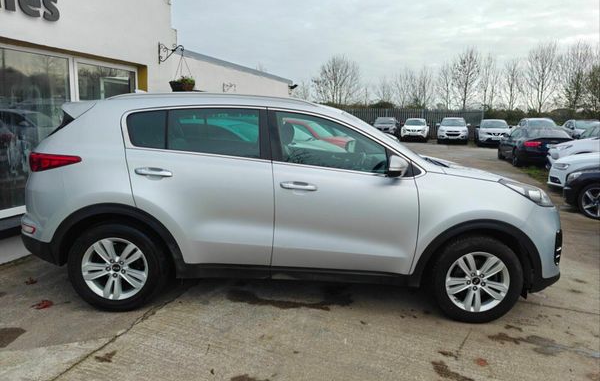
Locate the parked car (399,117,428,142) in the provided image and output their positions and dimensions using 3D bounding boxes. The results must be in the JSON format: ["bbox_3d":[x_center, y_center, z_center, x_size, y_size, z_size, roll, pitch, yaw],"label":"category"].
[{"bbox_3d":[7.955,-4.143,28.545,1.765,1.565,4.135,5,11,17],"label":"parked car"}]

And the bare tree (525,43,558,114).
[{"bbox_3d":[24.922,-10.043,42.683,3.410,10.000,3.410,6,11,16],"label":"bare tree"}]

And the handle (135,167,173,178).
[{"bbox_3d":[-1.019,-0.128,2.908,0.255,0.055,0.050,2,11,-1],"label":"handle"}]

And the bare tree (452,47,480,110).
[{"bbox_3d":[17.970,-10.429,44.682,2.940,9.440,2.940,6,11,16],"label":"bare tree"}]

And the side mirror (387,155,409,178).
[{"bbox_3d":[0.671,-0.167,2.877,0.130,0.150,0.210,2,11,-1],"label":"side mirror"}]

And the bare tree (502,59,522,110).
[{"bbox_3d":[22.911,-9.720,44.809,2.100,8.440,2.100,6,11,16],"label":"bare tree"}]

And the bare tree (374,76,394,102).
[{"bbox_3d":[11.139,-11.955,56.721,2.964,7.194,2.964,2,10,0],"label":"bare tree"}]

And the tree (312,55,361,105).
[{"bbox_3d":[4.241,-11.878,50.677,5.754,8.752,5.754,2,10,0],"label":"tree"}]

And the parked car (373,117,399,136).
[{"bbox_3d":[6.392,-4.647,30.930,1.830,1.620,4.400,5,11,16],"label":"parked car"}]

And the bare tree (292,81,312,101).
[{"bbox_3d":[0.277,-13.615,64.611,3.074,7.010,3.074,2,10,0],"label":"bare tree"}]

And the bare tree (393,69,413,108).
[{"bbox_3d":[13.177,-11.849,54.696,2.595,7.824,2.595,2,10,0],"label":"bare tree"}]

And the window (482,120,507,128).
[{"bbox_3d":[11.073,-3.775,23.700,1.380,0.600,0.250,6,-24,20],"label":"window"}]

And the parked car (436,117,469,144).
[{"bbox_3d":[10.160,-3.983,27.500,1.840,1.660,4.410,6,11,19],"label":"parked car"}]

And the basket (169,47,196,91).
[{"bbox_3d":[-1.720,-1.749,6.120,0.390,0.630,0.390,5,11,16],"label":"basket"}]

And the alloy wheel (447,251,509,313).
[{"bbox_3d":[1.320,0.666,3.167,0.470,0.470,0.180,2,11,-1],"label":"alloy wheel"}]

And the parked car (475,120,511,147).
[{"bbox_3d":[12.292,-3.705,26.500,1.820,1.600,4.380,6,11,19],"label":"parked car"}]

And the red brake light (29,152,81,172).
[{"bbox_3d":[-1.794,-0.203,3.040,0.460,0.150,0.280,2,10,-1],"label":"red brake light"}]

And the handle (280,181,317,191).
[{"bbox_3d":[-0.005,-0.029,2.921,0.250,0.055,0.050,2,11,-1],"label":"handle"}]

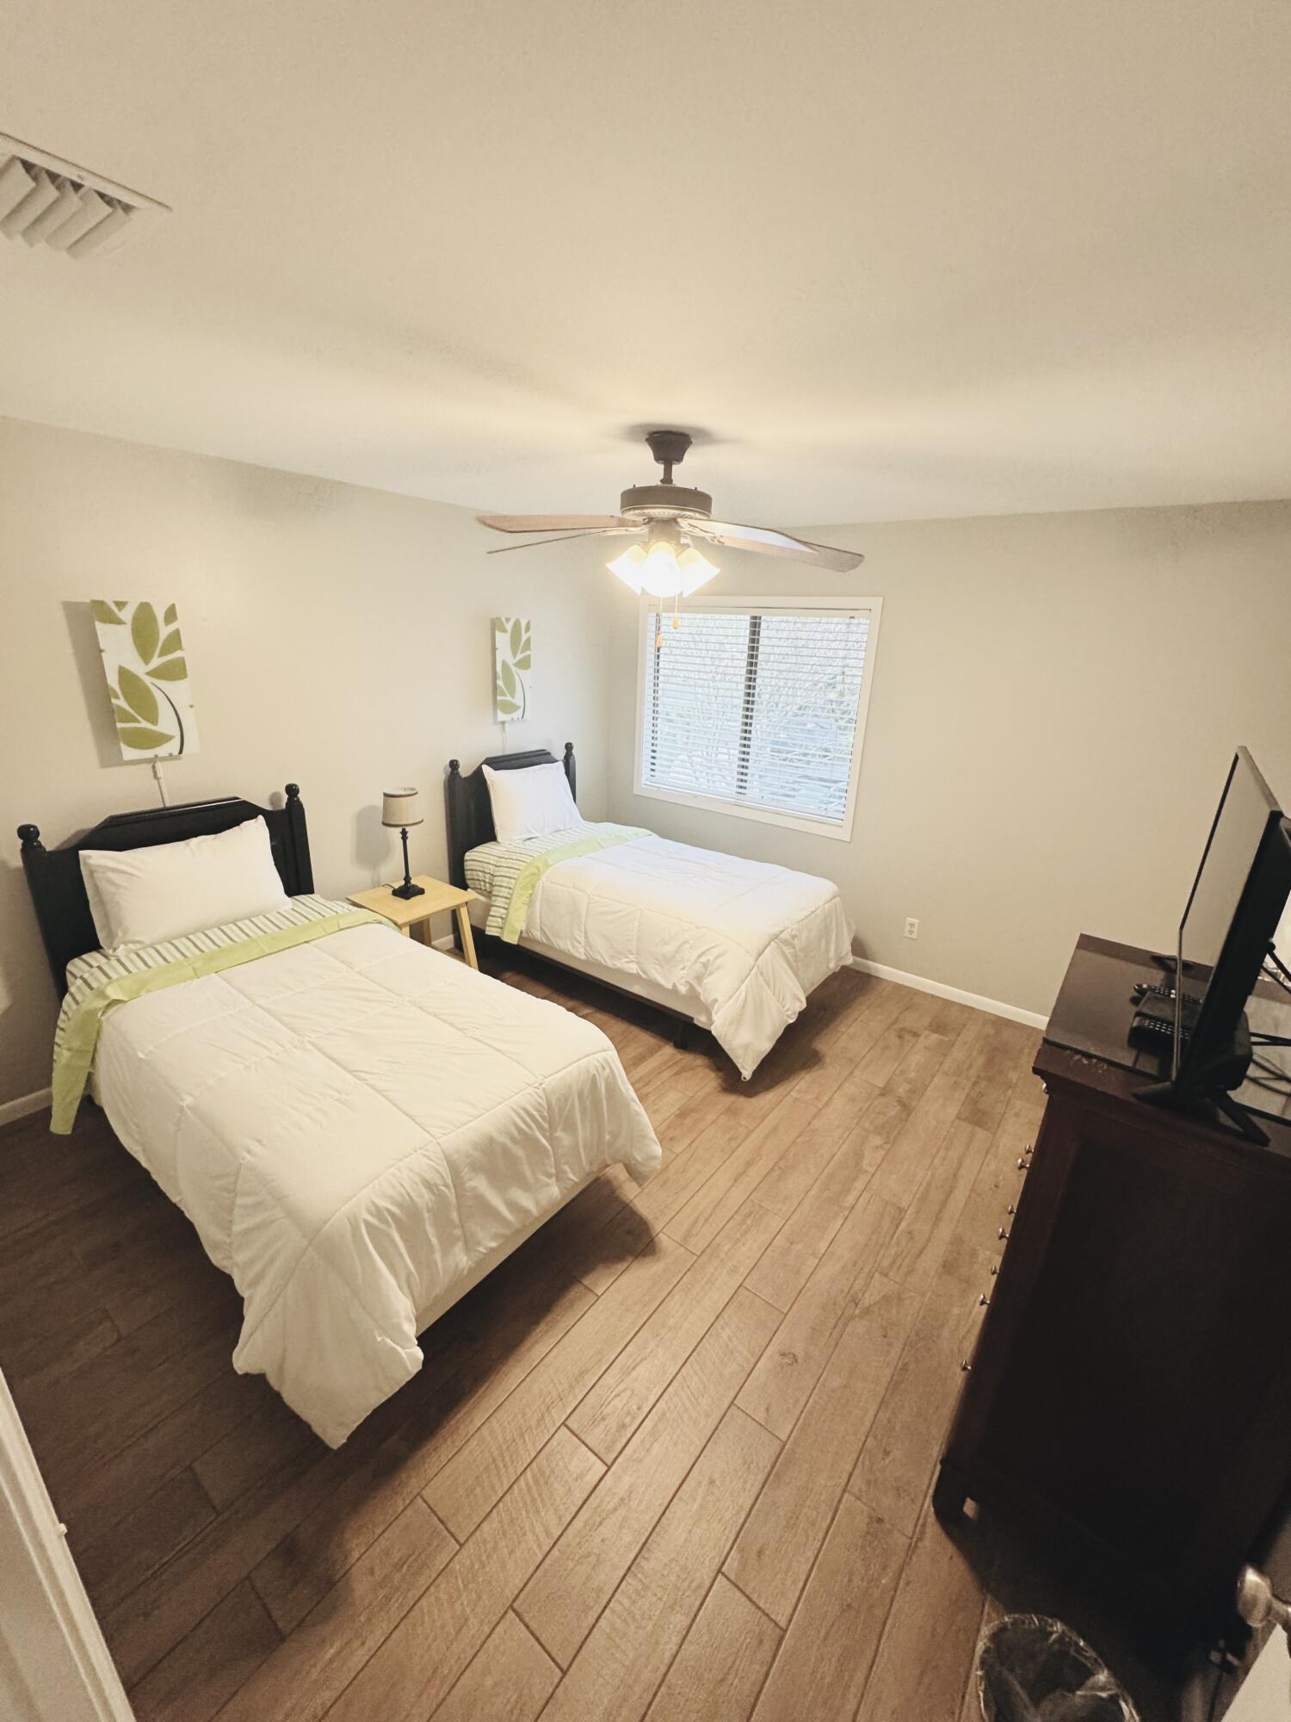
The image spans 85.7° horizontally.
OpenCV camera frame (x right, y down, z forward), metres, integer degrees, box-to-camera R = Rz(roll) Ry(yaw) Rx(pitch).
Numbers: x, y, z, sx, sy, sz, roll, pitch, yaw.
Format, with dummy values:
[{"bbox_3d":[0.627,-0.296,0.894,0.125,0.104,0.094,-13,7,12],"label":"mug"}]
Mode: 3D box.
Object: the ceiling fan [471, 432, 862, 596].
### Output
[{"bbox_3d":[0.062,-1.082,2.223,1.290,0.465,1.260,5,19,6],"label":"ceiling fan"}]

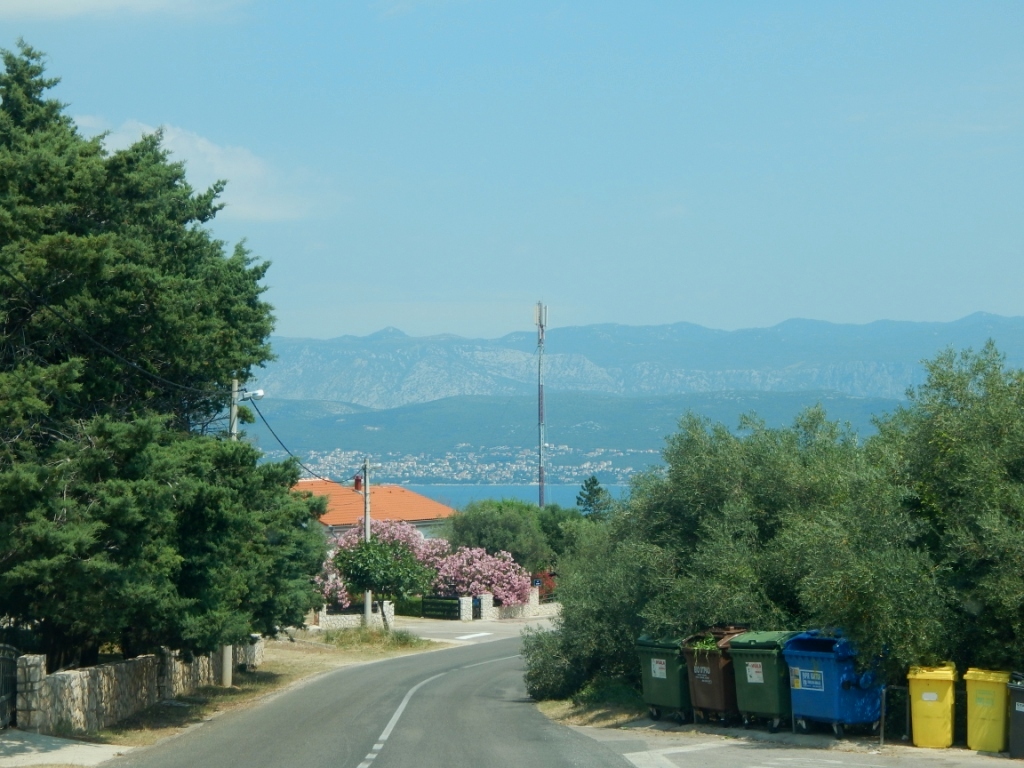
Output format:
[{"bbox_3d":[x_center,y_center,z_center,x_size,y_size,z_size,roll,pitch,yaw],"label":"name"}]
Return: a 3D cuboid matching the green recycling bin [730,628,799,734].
[{"bbox_3d":[4.216,4.734,28.558,1.080,1.460,1.330,5,-8,-32],"label":"green recycling bin"}]

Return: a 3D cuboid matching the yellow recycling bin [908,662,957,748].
[{"bbox_3d":[5.787,4.411,24.728,0.610,1.090,0.770,-2,-7,19],"label":"yellow recycling bin"}]

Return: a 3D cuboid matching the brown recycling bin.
[{"bbox_3d":[3.565,4.880,29.745,1.080,1.480,1.330,4,-8,-27],"label":"brown recycling bin"}]

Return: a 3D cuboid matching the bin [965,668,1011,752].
[{"bbox_3d":[6.470,4.390,24.456,0.610,1.080,0.770,-3,-8,25],"label":"bin"}]

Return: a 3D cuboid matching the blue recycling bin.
[{"bbox_3d":[4.901,4.562,27.320,1.080,1.480,1.330,5,-8,-30],"label":"blue recycling bin"}]

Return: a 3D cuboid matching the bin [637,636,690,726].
[{"bbox_3d":[2.901,5.066,31.018,1.080,1.440,1.330,5,-8,-32],"label":"bin"}]

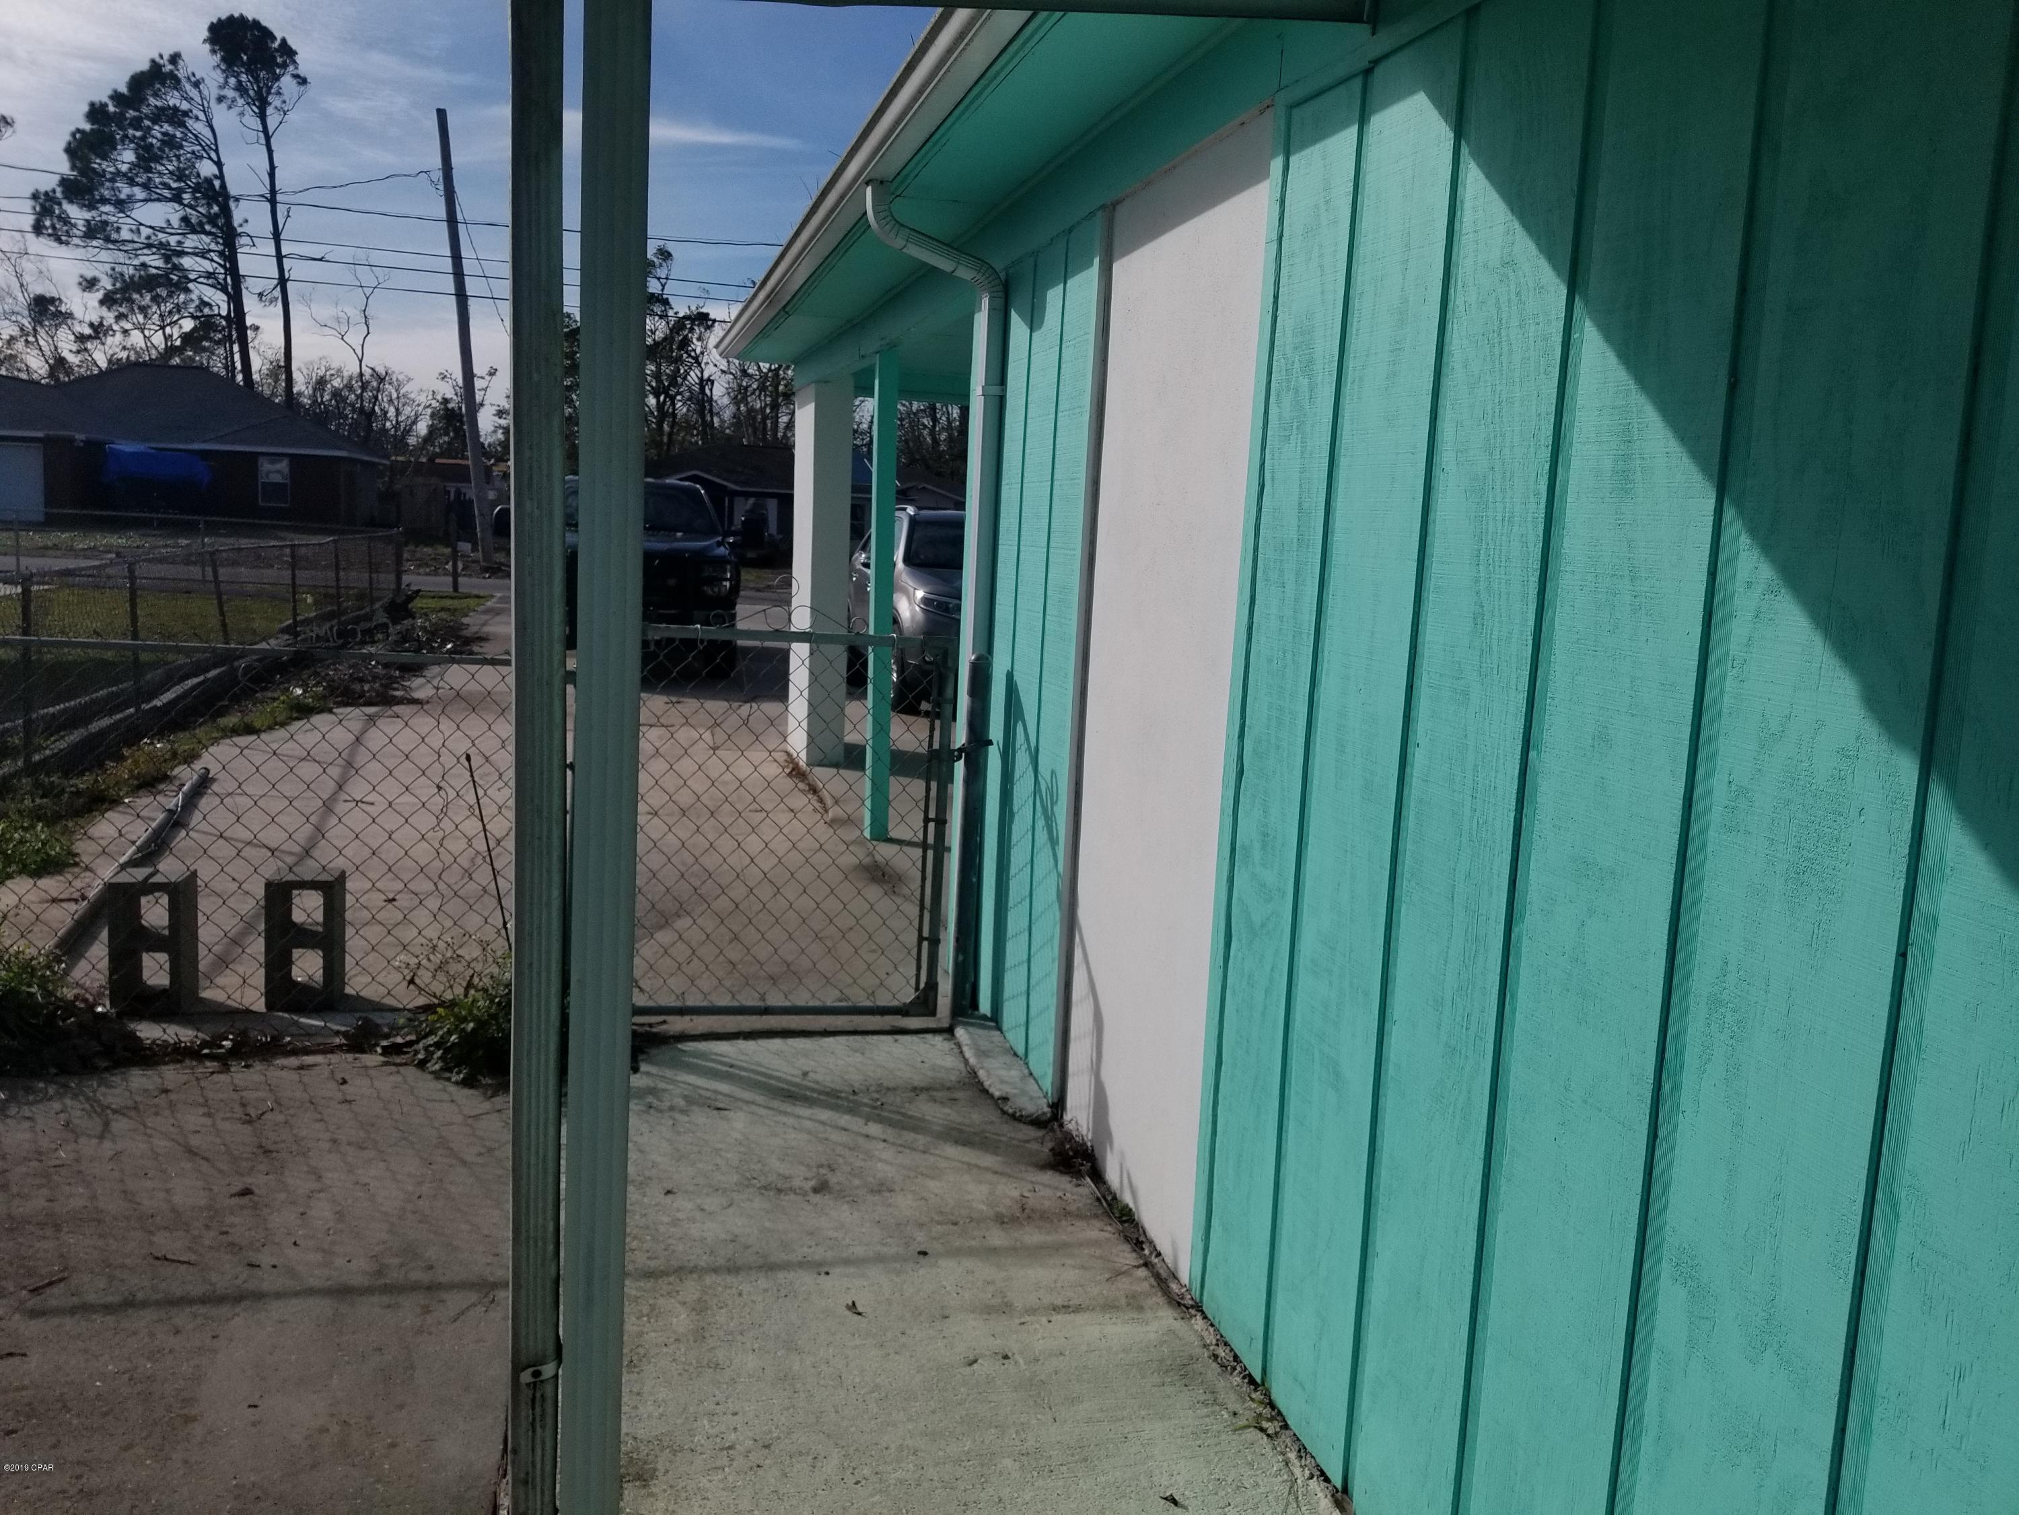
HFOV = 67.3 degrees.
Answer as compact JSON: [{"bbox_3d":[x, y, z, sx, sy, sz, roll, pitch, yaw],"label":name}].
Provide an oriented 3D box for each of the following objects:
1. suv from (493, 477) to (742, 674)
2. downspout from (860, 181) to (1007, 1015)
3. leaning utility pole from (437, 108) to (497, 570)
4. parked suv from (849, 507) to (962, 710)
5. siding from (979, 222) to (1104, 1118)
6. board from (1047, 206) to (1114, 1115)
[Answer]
[{"bbox_3d":[-4.189,-2.107,16.817,2.100,2.000,5.700,1,8,-15],"label":"suv"},{"bbox_3d":[-0.279,-0.453,4.790,0.449,2.555,0.081,1,8,-15],"label":"downspout"},{"bbox_3d":[-11.902,-9.100,33.201,0.290,9.747,0.290,-5,10,-14],"label":"leaning utility pole"},{"bbox_3d":[-0.375,-1.457,14.518,1.880,1.740,4.700,1,8,-15],"label":"parked suv"},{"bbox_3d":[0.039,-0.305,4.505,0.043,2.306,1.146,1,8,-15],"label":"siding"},{"bbox_3d":[0.178,-0.205,3.898,0.043,2.330,0.105,1,8,-15],"label":"board"}]

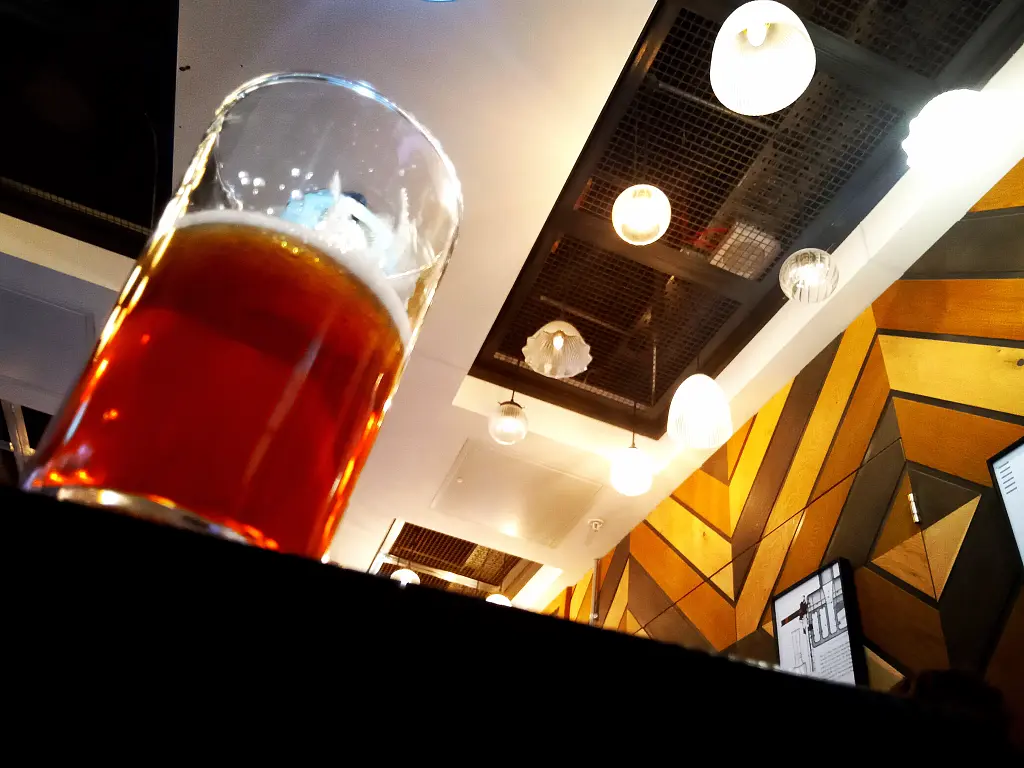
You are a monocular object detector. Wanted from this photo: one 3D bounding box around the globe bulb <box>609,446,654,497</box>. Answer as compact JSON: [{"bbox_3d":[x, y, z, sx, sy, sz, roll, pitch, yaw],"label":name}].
[{"bbox_3d":[0.486,0.349,3.348,0.175,0.215,0.175,6,-39,5],"label":"globe bulb"}]

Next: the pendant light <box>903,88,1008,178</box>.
[{"bbox_3d":[1.076,-0.639,2.028,0.245,0.135,0.245,6,-39,5],"label":"pendant light"}]

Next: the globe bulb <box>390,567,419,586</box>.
[{"bbox_3d":[-0.593,1.086,4.627,0.175,0.150,0.175,18,-40,-11],"label":"globe bulb"}]

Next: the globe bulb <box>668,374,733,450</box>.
[{"bbox_3d":[0.662,0.073,2.924,0.217,0.240,0.217,6,-39,5],"label":"globe bulb"}]

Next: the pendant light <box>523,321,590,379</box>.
[{"bbox_3d":[0.160,-0.145,2.884,0.234,0.140,0.234,6,-39,5],"label":"pendant light"}]

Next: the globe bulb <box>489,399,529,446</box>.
[{"bbox_3d":[-0.014,0.155,3.262,0.157,0.188,0.157,6,-39,5],"label":"globe bulb"}]

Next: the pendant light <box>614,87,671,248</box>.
[{"bbox_3d":[0.409,-0.705,2.561,0.166,0.746,0.166,6,-39,5],"label":"pendant light"}]

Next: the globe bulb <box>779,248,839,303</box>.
[{"bbox_3d":[0.883,-0.323,2.470,0.169,0.152,0.169,6,-39,5],"label":"globe bulb"}]

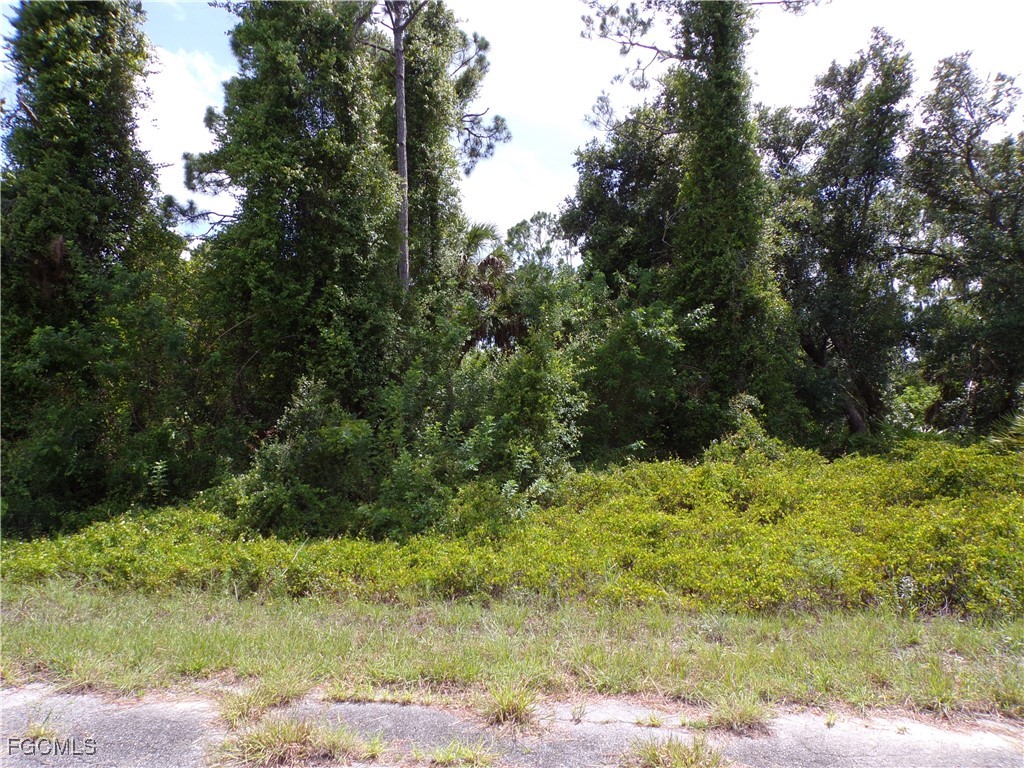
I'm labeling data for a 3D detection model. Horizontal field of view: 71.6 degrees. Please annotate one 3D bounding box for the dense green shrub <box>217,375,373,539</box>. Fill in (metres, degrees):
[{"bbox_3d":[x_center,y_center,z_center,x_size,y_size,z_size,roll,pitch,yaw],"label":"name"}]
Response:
[{"bbox_3d":[-2.250,0.820,7.500,1.600,1.750,1.500,0,-2,0],"label":"dense green shrub"}]

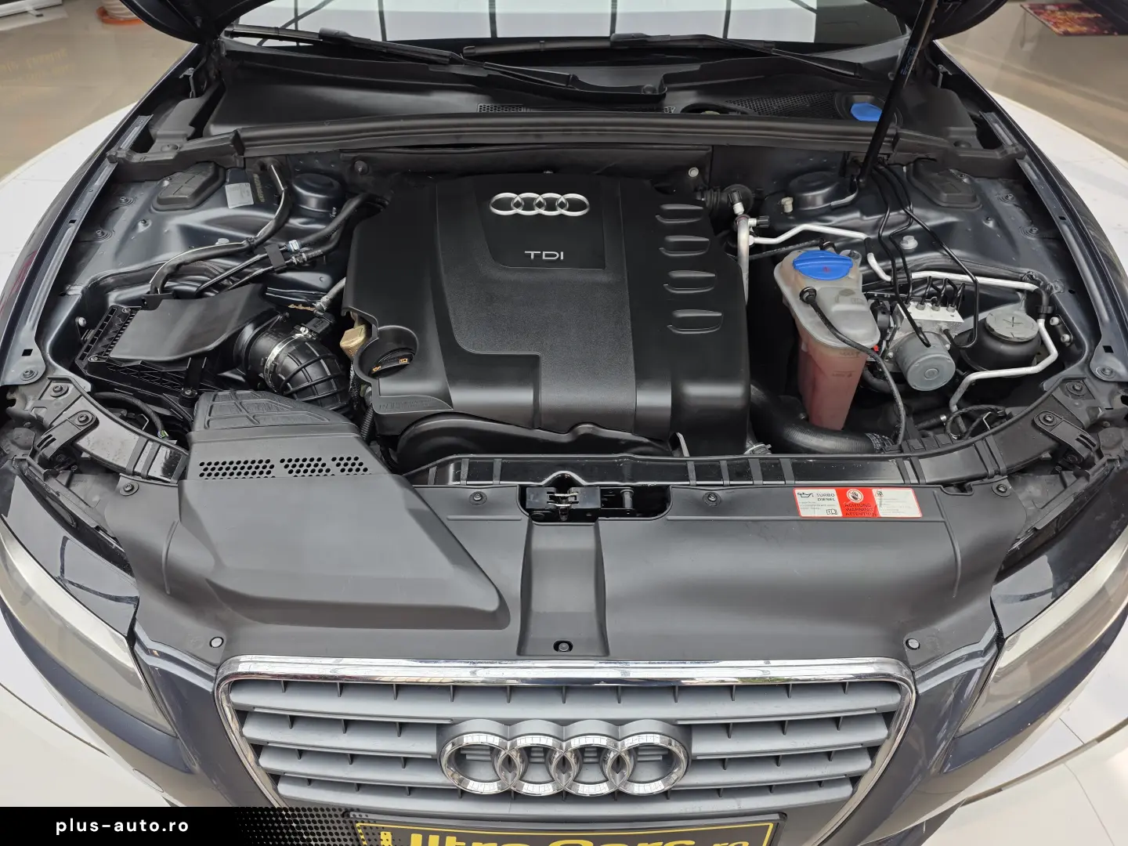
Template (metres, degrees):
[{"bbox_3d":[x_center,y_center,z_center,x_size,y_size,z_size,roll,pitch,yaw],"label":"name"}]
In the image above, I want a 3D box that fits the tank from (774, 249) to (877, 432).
[{"bbox_3d":[0.401,-0.129,1.197,0.138,0.270,0.175,0,44,0],"label":"tank"}]

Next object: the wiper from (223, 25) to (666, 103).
[{"bbox_3d":[-0.260,-0.699,1.465,0.920,0.060,0.070,11,45,11],"label":"wiper"}]

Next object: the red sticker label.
[{"bbox_3d":[0.367,0.100,0.935,0.153,0.002,0.043,0,51,0],"label":"red sticker label"}]

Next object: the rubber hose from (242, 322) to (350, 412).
[{"bbox_3d":[-0.378,-0.084,1.083,0.165,0.120,0.120,26,50,24],"label":"rubber hose"}]

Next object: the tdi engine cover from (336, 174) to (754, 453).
[{"bbox_3d":[-0.028,-0.197,1.198,0.575,0.155,0.510,0,51,0],"label":"tdi engine cover"}]

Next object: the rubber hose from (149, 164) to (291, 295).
[{"bbox_3d":[-0.554,-0.327,1.251,0.155,0.090,0.340,0,44,0],"label":"rubber hose"}]

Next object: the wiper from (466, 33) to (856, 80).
[{"bbox_3d":[0.197,-0.710,1.460,0.790,0.065,0.085,0,44,0],"label":"wiper"}]

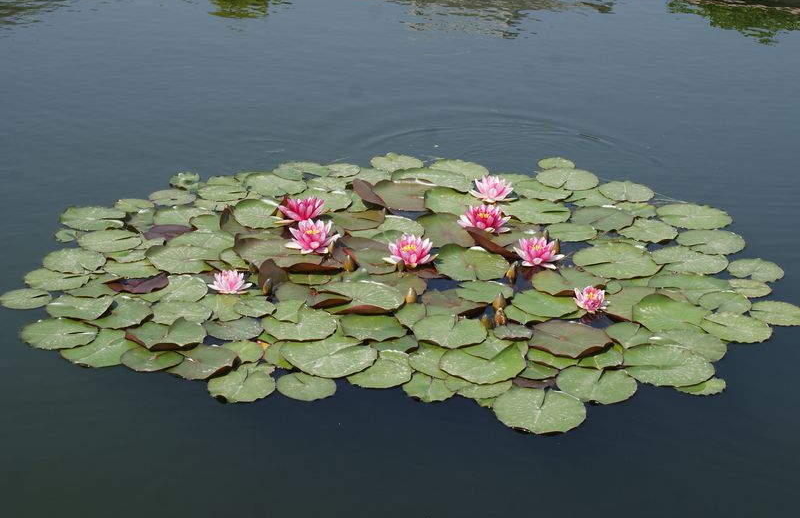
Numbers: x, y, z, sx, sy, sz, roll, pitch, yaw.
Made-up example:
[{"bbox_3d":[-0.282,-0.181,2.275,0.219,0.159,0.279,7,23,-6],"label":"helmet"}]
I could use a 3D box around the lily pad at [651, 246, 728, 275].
[{"bbox_3d":[0.784,0.003,4.516,0.202,0.020,0.185,0,24,0],"label":"lily pad"}]

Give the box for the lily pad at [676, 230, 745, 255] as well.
[{"bbox_3d":[0.850,-0.045,4.559,0.187,0.020,0.178,0,23,0],"label":"lily pad"}]

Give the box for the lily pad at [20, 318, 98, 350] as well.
[{"bbox_3d":[-0.821,0.180,4.029,0.187,0.020,0.176,-5,23,-11],"label":"lily pad"}]

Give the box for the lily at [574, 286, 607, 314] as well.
[{"bbox_3d":[0.482,0.104,4.212,0.083,0.053,0.083,0,24,0],"label":"lily"}]

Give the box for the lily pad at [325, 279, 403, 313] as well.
[{"bbox_3d":[-0.100,0.100,4.187,0.228,0.045,0.195,6,24,14],"label":"lily pad"}]

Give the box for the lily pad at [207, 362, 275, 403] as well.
[{"bbox_3d":[-0.361,0.280,3.775,0.154,0.018,0.176,0,24,0],"label":"lily pad"}]

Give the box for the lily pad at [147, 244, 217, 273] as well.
[{"bbox_3d":[-0.578,0.003,4.398,0.179,0.018,0.169,0,24,0],"label":"lily pad"}]

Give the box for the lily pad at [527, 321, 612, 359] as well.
[{"bbox_3d":[0.389,0.181,3.796,0.193,0.035,0.193,0,23,0],"label":"lily pad"}]

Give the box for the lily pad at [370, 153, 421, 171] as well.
[{"bbox_3d":[-0.009,-0.298,5.154,0.162,0.020,0.151,0,23,0],"label":"lily pad"}]

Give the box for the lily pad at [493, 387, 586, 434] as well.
[{"bbox_3d":[0.307,0.333,3.669,0.207,0.020,0.207,0,23,0],"label":"lily pad"}]

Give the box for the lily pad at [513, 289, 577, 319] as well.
[{"bbox_3d":[0.372,0.115,4.267,0.167,0.020,0.156,0,24,0],"label":"lily pad"}]

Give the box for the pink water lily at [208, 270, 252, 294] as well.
[{"bbox_3d":[-0.432,0.057,4.254,0.112,0.056,0.112,0,23,0],"label":"pink water lily"}]

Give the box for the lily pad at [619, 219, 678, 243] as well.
[{"bbox_3d":[0.680,-0.074,4.569,0.164,0.018,0.155,0,24,0],"label":"lily pad"}]

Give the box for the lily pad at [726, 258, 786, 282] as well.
[{"bbox_3d":[0.894,0.028,4.186,0.140,0.020,0.149,0,23,0],"label":"lily pad"}]

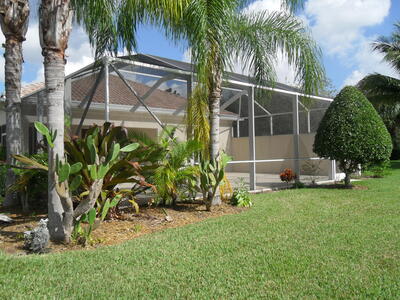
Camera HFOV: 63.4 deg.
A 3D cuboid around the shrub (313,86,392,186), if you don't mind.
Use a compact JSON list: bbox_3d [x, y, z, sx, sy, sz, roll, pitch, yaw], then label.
[{"bbox_3d":[5.570,-0.490,11.850,2.650,3.620,2.620,0,1,0],"label":"shrub"}]

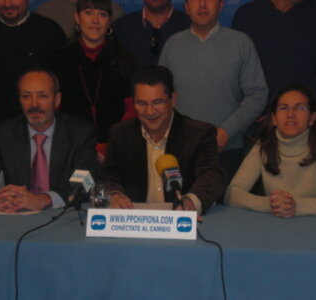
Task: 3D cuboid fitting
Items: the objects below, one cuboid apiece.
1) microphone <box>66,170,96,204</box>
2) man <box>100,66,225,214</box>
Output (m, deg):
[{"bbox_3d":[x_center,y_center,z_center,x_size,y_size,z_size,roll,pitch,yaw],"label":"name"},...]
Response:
[{"bbox_3d":[-0.305,0.147,3.810,0.062,0.062,0.165,8,54,27],"label":"microphone"},{"bbox_3d":[0.020,0.300,4.120,0.540,1.270,0.760,2,9,11],"label":"man"}]

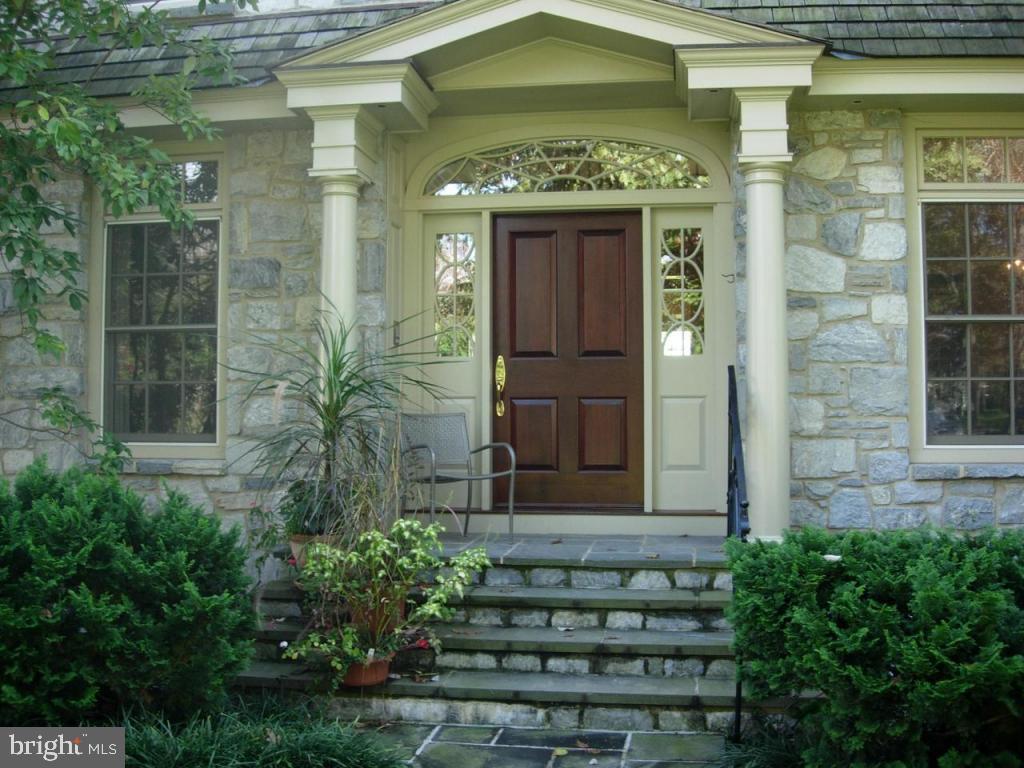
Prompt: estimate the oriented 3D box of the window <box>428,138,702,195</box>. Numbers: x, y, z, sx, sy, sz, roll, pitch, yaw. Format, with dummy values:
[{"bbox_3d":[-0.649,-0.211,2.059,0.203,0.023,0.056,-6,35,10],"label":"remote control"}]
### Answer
[{"bbox_3d":[0.391,-1.550,8.039,2.042,0.378,0.080,0,-2,7],"label":"window"}]

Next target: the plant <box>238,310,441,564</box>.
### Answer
[{"bbox_3d":[-0.978,0.360,6.369,1.040,1.518,0.950,0,-2,7],"label":"plant"}]

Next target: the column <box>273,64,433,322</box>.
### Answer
[{"bbox_3d":[-1.077,-0.499,7.731,0.880,3.111,0.780,0,-2,7],"label":"column"}]

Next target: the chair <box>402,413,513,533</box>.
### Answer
[{"bbox_3d":[-0.389,0.617,7.473,0.580,0.860,0.620,1,-3,-29],"label":"chair"}]

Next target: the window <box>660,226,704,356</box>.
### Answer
[{"bbox_3d":[1.197,-0.649,7.896,0.306,0.913,0.060,0,-2,7],"label":"window"}]

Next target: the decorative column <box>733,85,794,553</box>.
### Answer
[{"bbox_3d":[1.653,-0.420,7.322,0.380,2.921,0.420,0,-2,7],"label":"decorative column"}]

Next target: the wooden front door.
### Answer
[{"bbox_3d":[0.396,-0.174,7.980,1.074,2.108,0.060,0,-2,7],"label":"wooden front door"}]

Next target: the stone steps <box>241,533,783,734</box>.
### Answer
[{"bbox_3d":[0.130,1.340,6.588,2.950,0.659,2.660,0,-2,7],"label":"stone steps"}]

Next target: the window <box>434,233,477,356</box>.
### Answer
[{"bbox_3d":[-0.406,-0.639,8.104,0.304,0.912,0.060,0,-2,7],"label":"window"}]

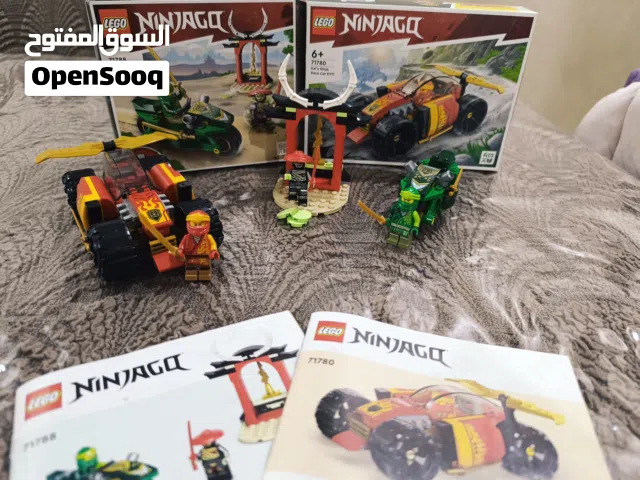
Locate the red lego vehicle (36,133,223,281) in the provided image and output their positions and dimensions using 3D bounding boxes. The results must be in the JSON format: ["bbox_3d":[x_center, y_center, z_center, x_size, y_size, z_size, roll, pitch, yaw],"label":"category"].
[{"bbox_3d":[-0.121,-0.027,0.297,0.100,0.055,0.137,-17,36,-29],"label":"red lego vehicle"}]

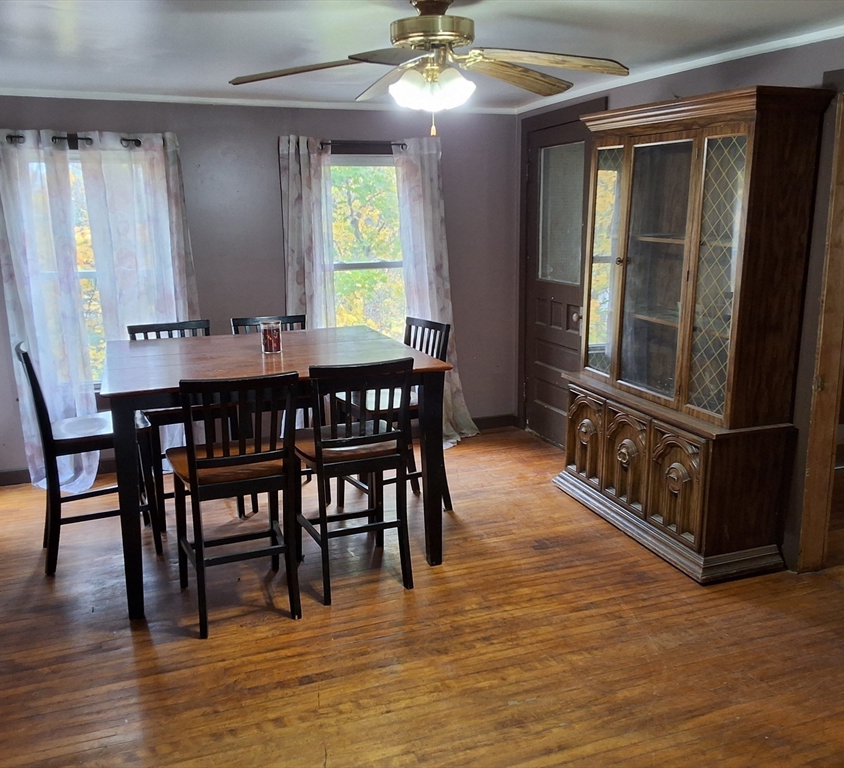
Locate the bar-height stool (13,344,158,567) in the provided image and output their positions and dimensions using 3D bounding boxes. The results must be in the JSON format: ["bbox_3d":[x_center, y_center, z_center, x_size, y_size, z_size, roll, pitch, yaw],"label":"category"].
[{"bbox_3d":[-1.528,0.299,3.814,0.515,0.980,0.450,-7,13,-29],"label":"bar-height stool"}]

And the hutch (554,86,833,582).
[{"bbox_3d":[1.182,-0.292,4.031,0.450,2.000,1.450,-4,12,-17],"label":"hutch"}]

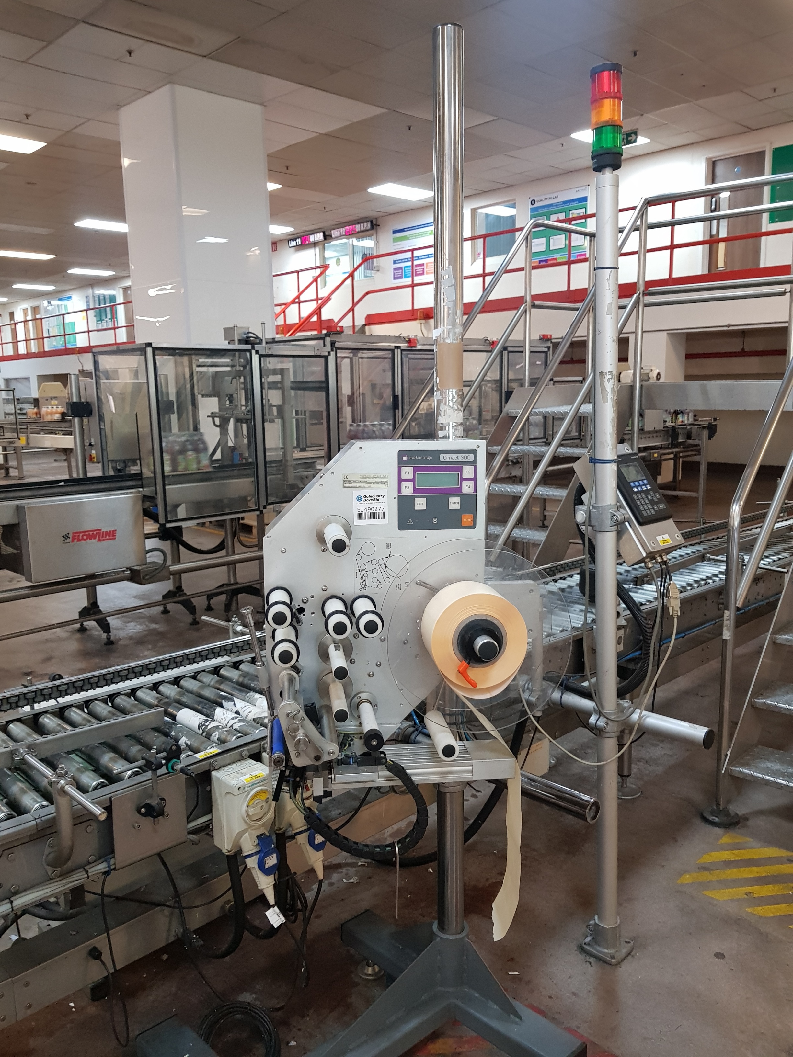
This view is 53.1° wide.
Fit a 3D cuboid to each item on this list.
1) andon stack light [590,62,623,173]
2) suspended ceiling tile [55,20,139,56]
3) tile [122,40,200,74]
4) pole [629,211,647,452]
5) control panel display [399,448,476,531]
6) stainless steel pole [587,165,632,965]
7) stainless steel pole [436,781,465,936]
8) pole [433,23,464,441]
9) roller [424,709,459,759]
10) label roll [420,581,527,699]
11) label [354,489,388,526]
[{"bbox_3d":[0.464,-0.903,1.749,0.070,0.204,0.070,-3,11,0],"label":"andon stack light"},{"bbox_3d":[-2.656,-4.350,7.091,0.600,0.018,0.600,-11,15,-42],"label":"suspended ceiling tile"},{"bbox_3d":[-2.233,-4.434,7.488,0.600,0.018,0.600,-11,15,-42],"label":"tile"},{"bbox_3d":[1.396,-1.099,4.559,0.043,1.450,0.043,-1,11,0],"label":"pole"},{"bbox_3d":[0.072,-0.065,1.370,0.139,0.138,0.006,-1,10,-8],"label":"control panel display"},{"bbox_3d":[0.520,0.170,1.952,0.105,1.954,0.105,-3,11,0],"label":"stainless steel pole"},{"bbox_3d":[0.124,0.749,1.801,0.060,0.393,0.060,-1,11,0],"label":"stainless steel pole"},{"bbox_3d":[0.106,-0.562,1.576,0.060,0.812,0.060,-1,11,0],"label":"pole"},{"bbox_3d":[0.077,0.355,1.365,0.032,0.032,0.123,-2,10,-8],"label":"roller"},{"bbox_3d":[0.130,0.175,1.341,0.158,0.158,0.098,-2,10,-8],"label":"label roll"},{"bbox_3d":[-0.043,-0.036,1.361,0.059,0.058,0.002,-3,10,-8],"label":"label"}]

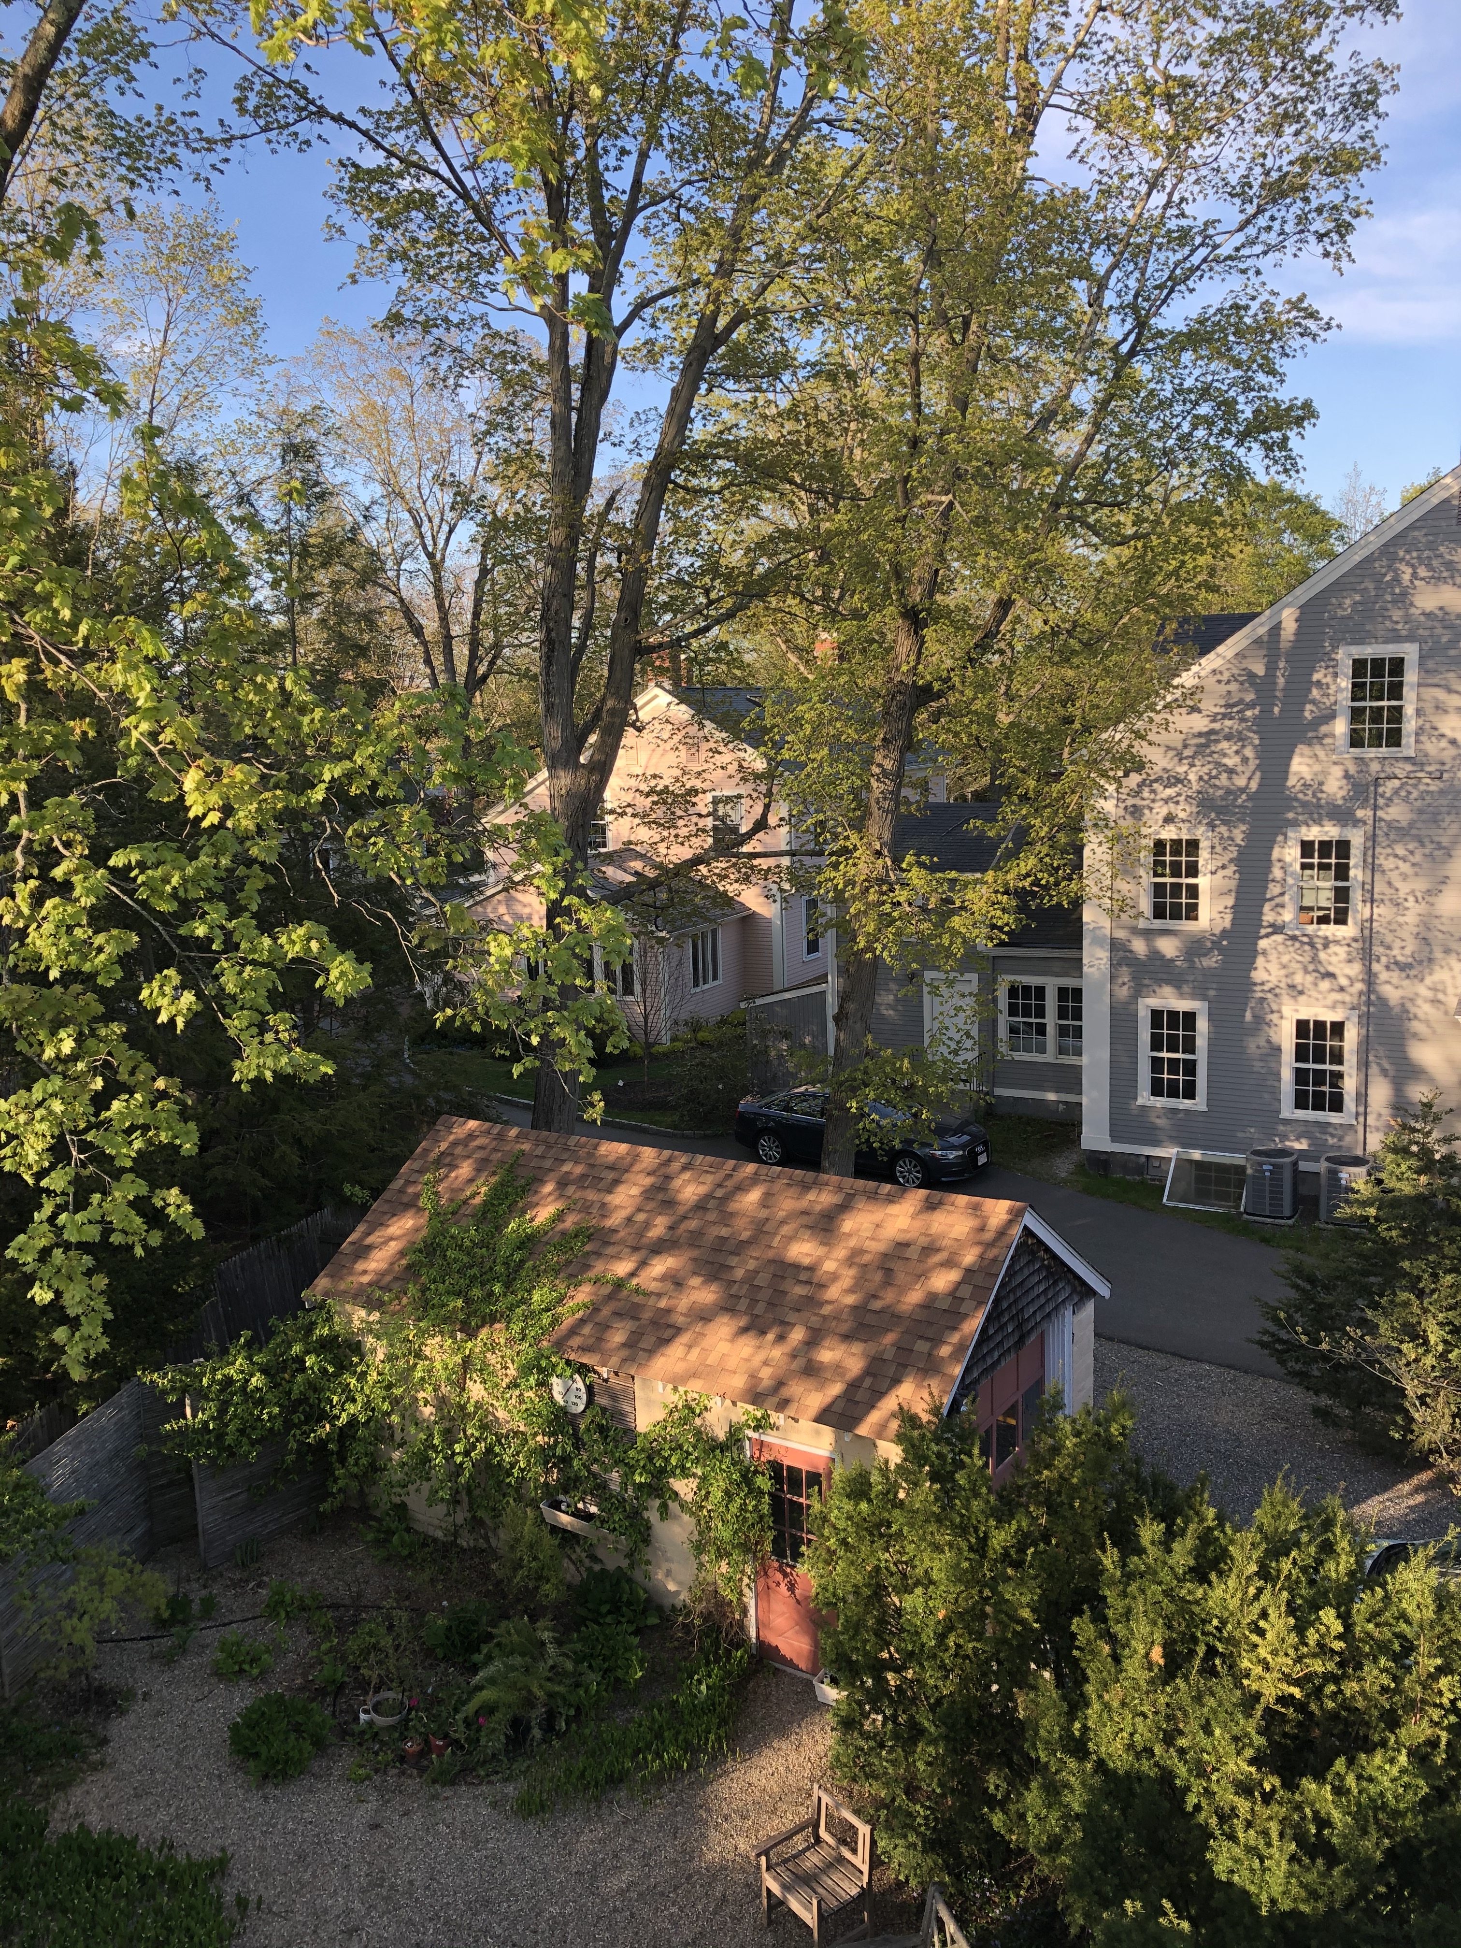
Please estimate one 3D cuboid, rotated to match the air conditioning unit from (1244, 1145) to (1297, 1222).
[{"bbox_3d":[8.662,3.341,25.180,0.730,0.930,0.730,3,10,26],"label":"air conditioning unit"}]

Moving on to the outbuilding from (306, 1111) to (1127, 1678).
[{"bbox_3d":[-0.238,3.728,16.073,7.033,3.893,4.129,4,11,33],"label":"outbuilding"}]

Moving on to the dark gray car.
[{"bbox_3d":[2.362,2.779,28.793,4.930,1.460,1.870,5,11,35],"label":"dark gray car"}]

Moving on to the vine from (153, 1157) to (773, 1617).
[{"bbox_3d":[-2.197,3.949,15.131,6.100,3.550,3.000,4,11,33],"label":"vine"}]

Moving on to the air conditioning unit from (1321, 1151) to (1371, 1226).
[{"bbox_3d":[9.694,3.382,24.791,0.730,0.930,0.730,3,10,26],"label":"air conditioning unit"}]

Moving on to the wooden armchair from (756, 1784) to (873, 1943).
[{"bbox_3d":[0.587,6.244,10.873,0.590,0.850,0.600,-9,12,-38],"label":"wooden armchair"}]

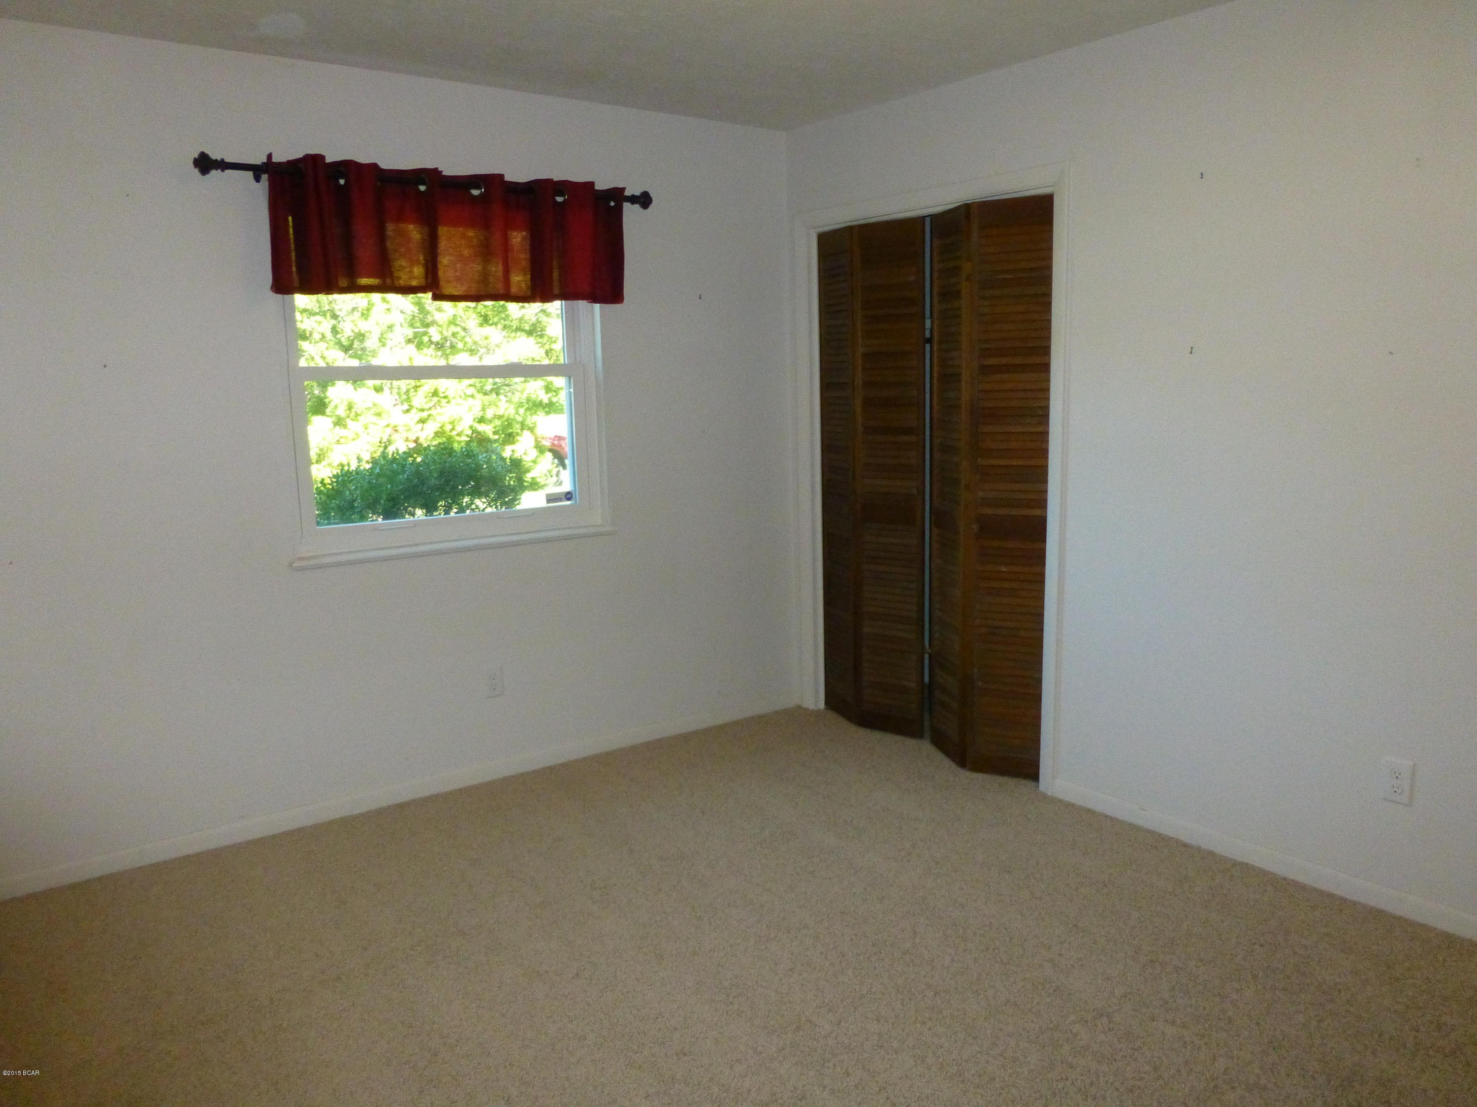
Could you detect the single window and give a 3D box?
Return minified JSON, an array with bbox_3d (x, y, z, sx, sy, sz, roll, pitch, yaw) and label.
[{"bbox_3d":[-0.981,-0.592,3.734,1.140,1.150,0.110,-8,12,-36],"label":"single window"}]

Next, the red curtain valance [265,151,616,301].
[{"bbox_3d":[-0.918,-1.058,3.556,1.240,0.415,0.100,-8,12,-36],"label":"red curtain valance"}]

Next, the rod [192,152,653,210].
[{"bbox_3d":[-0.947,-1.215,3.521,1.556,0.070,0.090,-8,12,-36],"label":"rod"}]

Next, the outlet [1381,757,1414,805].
[{"bbox_3d":[1.718,0.594,2.779,0.010,0.115,0.070,-8,12,-36],"label":"outlet"}]

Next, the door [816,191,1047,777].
[{"bbox_3d":[0.666,-0.242,4.055,0.150,2.000,1.205,-8,12,-36],"label":"door"}]

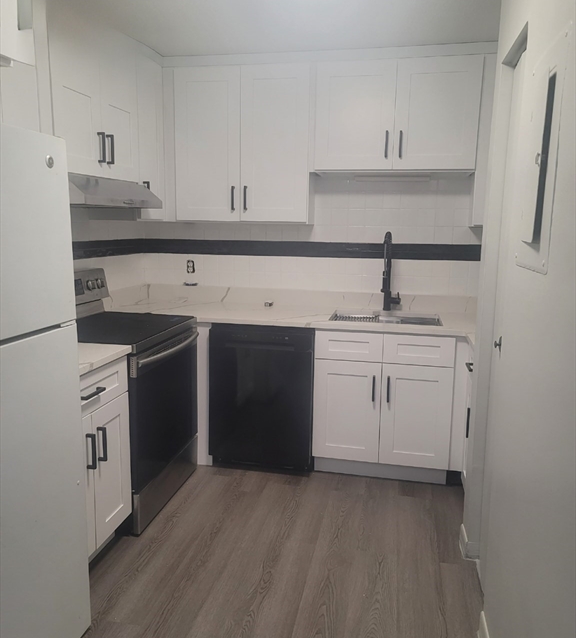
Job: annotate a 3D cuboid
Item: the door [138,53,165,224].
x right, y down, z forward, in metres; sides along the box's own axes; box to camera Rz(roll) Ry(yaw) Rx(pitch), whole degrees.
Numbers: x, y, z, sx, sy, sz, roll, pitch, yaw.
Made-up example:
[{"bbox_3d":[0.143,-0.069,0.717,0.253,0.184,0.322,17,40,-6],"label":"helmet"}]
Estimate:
[{"bbox_3d":[-0.814,-1.044,3.283,0.030,0.900,0.340,3,10,12],"label":"door"}]

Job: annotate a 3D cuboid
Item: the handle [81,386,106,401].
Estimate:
[{"bbox_3d":[-0.766,0.291,2.176,0.035,0.013,0.141,3,10,12],"label":"handle"}]

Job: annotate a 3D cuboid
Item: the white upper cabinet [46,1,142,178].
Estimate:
[{"bbox_3d":[-1.070,-1.063,2.756,0.327,0.702,0.771,3,10,12],"label":"white upper cabinet"}]

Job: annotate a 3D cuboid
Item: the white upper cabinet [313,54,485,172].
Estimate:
[{"bbox_3d":[0.641,-1.175,3.288,0.922,0.611,0.332,3,10,12],"label":"white upper cabinet"}]

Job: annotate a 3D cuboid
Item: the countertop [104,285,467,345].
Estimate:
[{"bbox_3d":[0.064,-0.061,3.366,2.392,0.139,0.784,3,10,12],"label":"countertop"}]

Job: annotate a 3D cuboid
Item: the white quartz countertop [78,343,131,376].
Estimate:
[{"bbox_3d":[-1.074,0.169,2.232,0.653,0.038,0.598,3,10,12],"label":"white quartz countertop"}]

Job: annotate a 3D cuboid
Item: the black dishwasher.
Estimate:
[{"bbox_3d":[-0.089,0.419,3.517,0.615,0.853,0.613,3,10,12],"label":"black dishwasher"}]

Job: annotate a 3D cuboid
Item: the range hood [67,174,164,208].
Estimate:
[{"bbox_3d":[-1.010,-0.642,2.801,0.467,0.144,0.769,3,10,12],"label":"range hood"}]

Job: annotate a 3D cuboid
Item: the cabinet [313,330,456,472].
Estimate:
[{"bbox_3d":[0.590,0.425,3.409,0.763,0.806,0.618,3,10,12],"label":"cabinet"}]

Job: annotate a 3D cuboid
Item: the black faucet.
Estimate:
[{"bbox_3d":[0.647,-0.288,3.446,0.121,0.504,0.221,4,10,16],"label":"black faucet"}]

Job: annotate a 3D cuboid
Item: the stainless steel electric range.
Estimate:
[{"bbox_3d":[-0.888,0.363,2.935,0.688,1.176,0.766,3,10,12],"label":"stainless steel electric range"}]

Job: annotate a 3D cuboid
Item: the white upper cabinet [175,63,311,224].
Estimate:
[{"bbox_3d":[-0.249,-1.071,3.499,0.837,0.911,0.332,3,10,12],"label":"white upper cabinet"}]

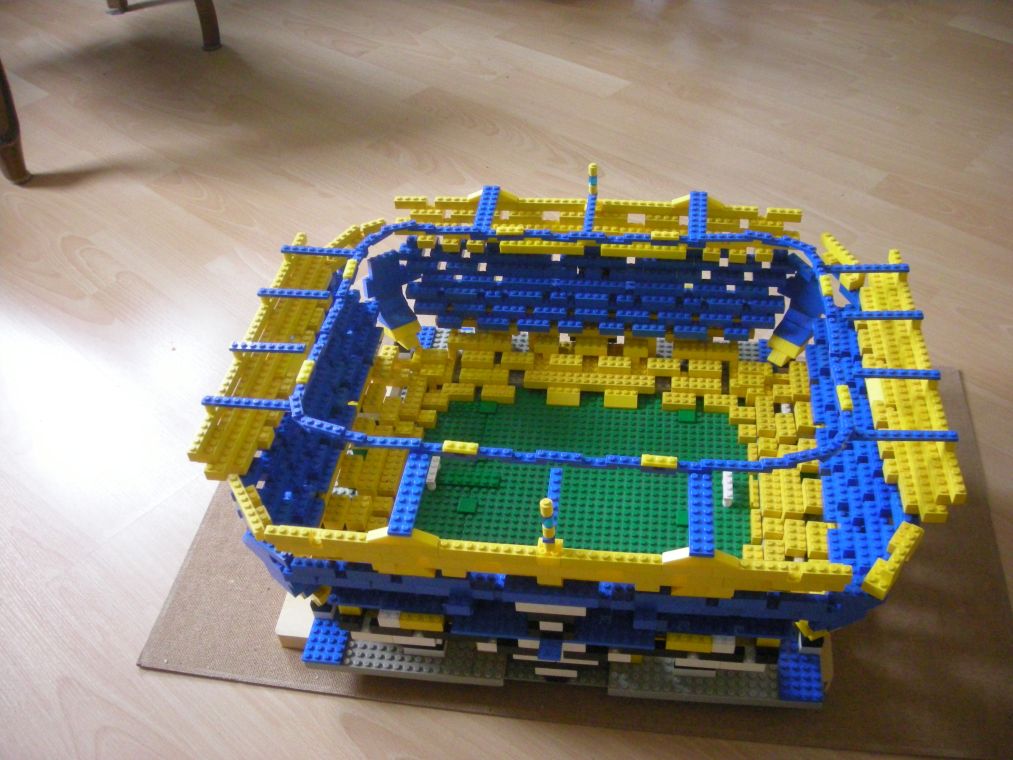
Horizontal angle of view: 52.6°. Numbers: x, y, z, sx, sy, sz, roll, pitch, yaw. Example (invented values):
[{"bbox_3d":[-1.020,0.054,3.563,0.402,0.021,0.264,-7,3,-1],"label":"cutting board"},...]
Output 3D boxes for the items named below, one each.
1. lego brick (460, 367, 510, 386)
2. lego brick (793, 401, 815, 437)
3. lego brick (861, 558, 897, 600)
[{"bbox_3d":[-0.020,-0.002,1.014,0.048,0.011,0.016,2,42,8],"label":"lego brick"},{"bbox_3d":[0.270,0.033,0.921,0.016,0.011,0.032,2,42,8],"label":"lego brick"},{"bbox_3d":[0.242,0.127,0.660,0.016,0.011,0.024,25,50,30],"label":"lego brick"}]

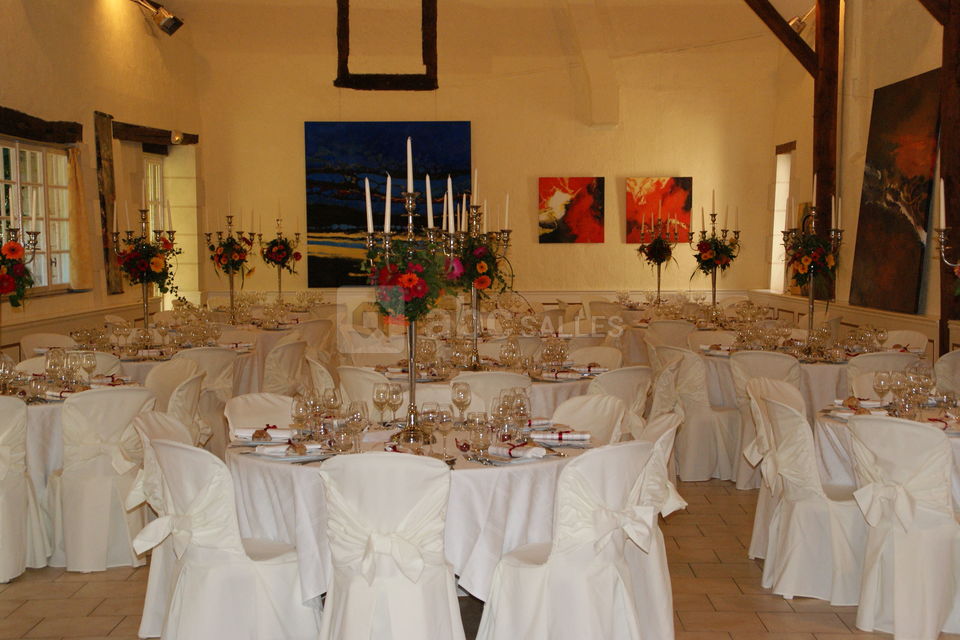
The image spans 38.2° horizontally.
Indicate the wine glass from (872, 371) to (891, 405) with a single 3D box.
[{"bbox_3d":[1.926,0.340,6.652,0.081,0.188,0.081,0,3,0],"label":"wine glass"}]

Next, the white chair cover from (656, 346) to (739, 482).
[{"bbox_3d":[1.462,0.592,9.116,0.550,0.860,0.460,-3,4,-35],"label":"white chair cover"}]

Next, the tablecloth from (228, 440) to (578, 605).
[{"bbox_3d":[-0.278,0.877,5.702,1.520,0.772,1.520,0,4,0],"label":"tablecloth"}]

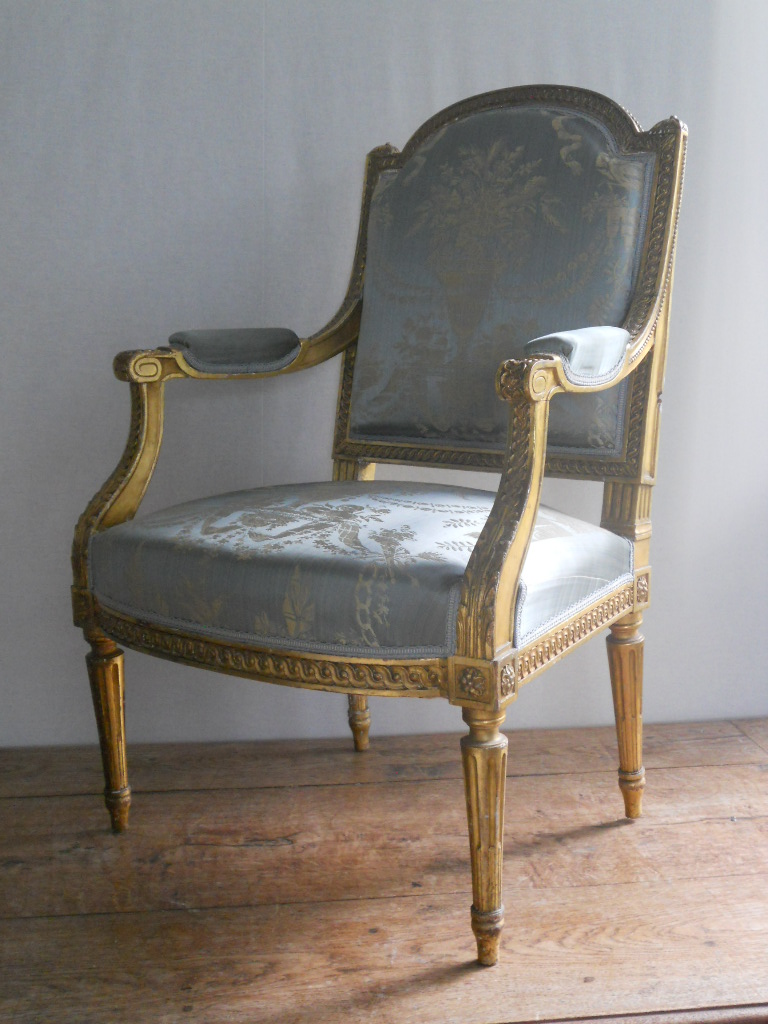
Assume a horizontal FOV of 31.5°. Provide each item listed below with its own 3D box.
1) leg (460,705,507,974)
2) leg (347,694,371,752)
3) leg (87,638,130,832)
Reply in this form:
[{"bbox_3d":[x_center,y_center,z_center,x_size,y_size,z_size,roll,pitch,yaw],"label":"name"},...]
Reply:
[{"bbox_3d":[0.105,0.329,1.403,0.049,0.286,0.049,-2,10,0],"label":"leg"},{"bbox_3d":[-0.044,0.219,2.051,0.049,0.286,0.049,6,13,39],"label":"leg"},{"bbox_3d":[-0.357,0.280,1.783,0.049,0.286,0.049,6,13,39],"label":"leg"}]

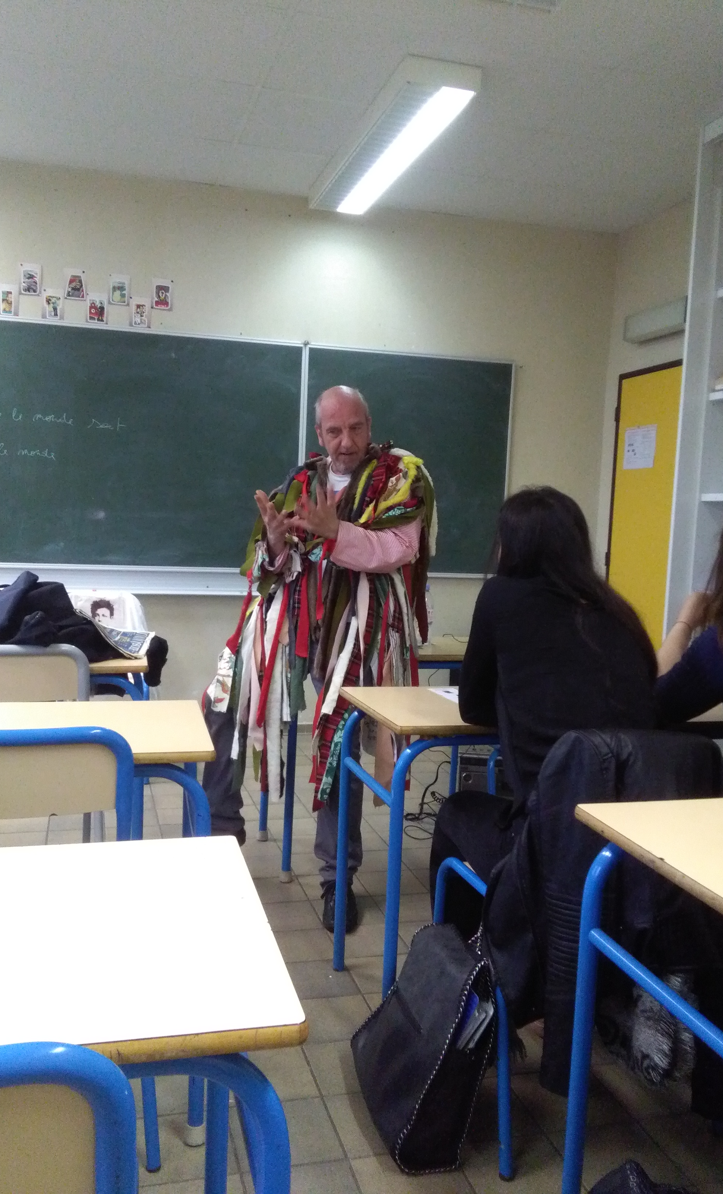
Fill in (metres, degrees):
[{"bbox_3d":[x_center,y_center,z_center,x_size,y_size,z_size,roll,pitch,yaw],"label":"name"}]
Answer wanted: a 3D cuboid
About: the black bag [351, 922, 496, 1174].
[{"bbox_3d":[0.134,0.887,2.004,0.152,0.354,0.405,19,0,-17],"label":"black bag"}]

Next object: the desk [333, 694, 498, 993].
[{"bbox_3d":[0.624,0.652,2.561,1.316,0.754,0.506,1,5,-16],"label":"desk"}]

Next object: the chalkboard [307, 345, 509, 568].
[{"bbox_3d":[0.269,-0.720,5.295,1.194,1.194,0.040,1,5,-16],"label":"chalkboard"}]

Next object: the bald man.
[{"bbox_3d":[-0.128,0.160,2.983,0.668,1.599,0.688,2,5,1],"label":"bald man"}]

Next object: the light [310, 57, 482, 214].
[{"bbox_3d":[0.088,-1.953,4.217,0.283,0.091,1.548,1,5,-16],"label":"light"}]

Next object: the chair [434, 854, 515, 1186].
[{"bbox_3d":[0.413,0.649,2.035,0.415,0.835,0.506,1,5,-16],"label":"chair"}]

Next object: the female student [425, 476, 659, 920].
[{"bbox_3d":[0.405,0.406,2.167,0.486,1.295,0.688,1,5,-16],"label":"female student"}]

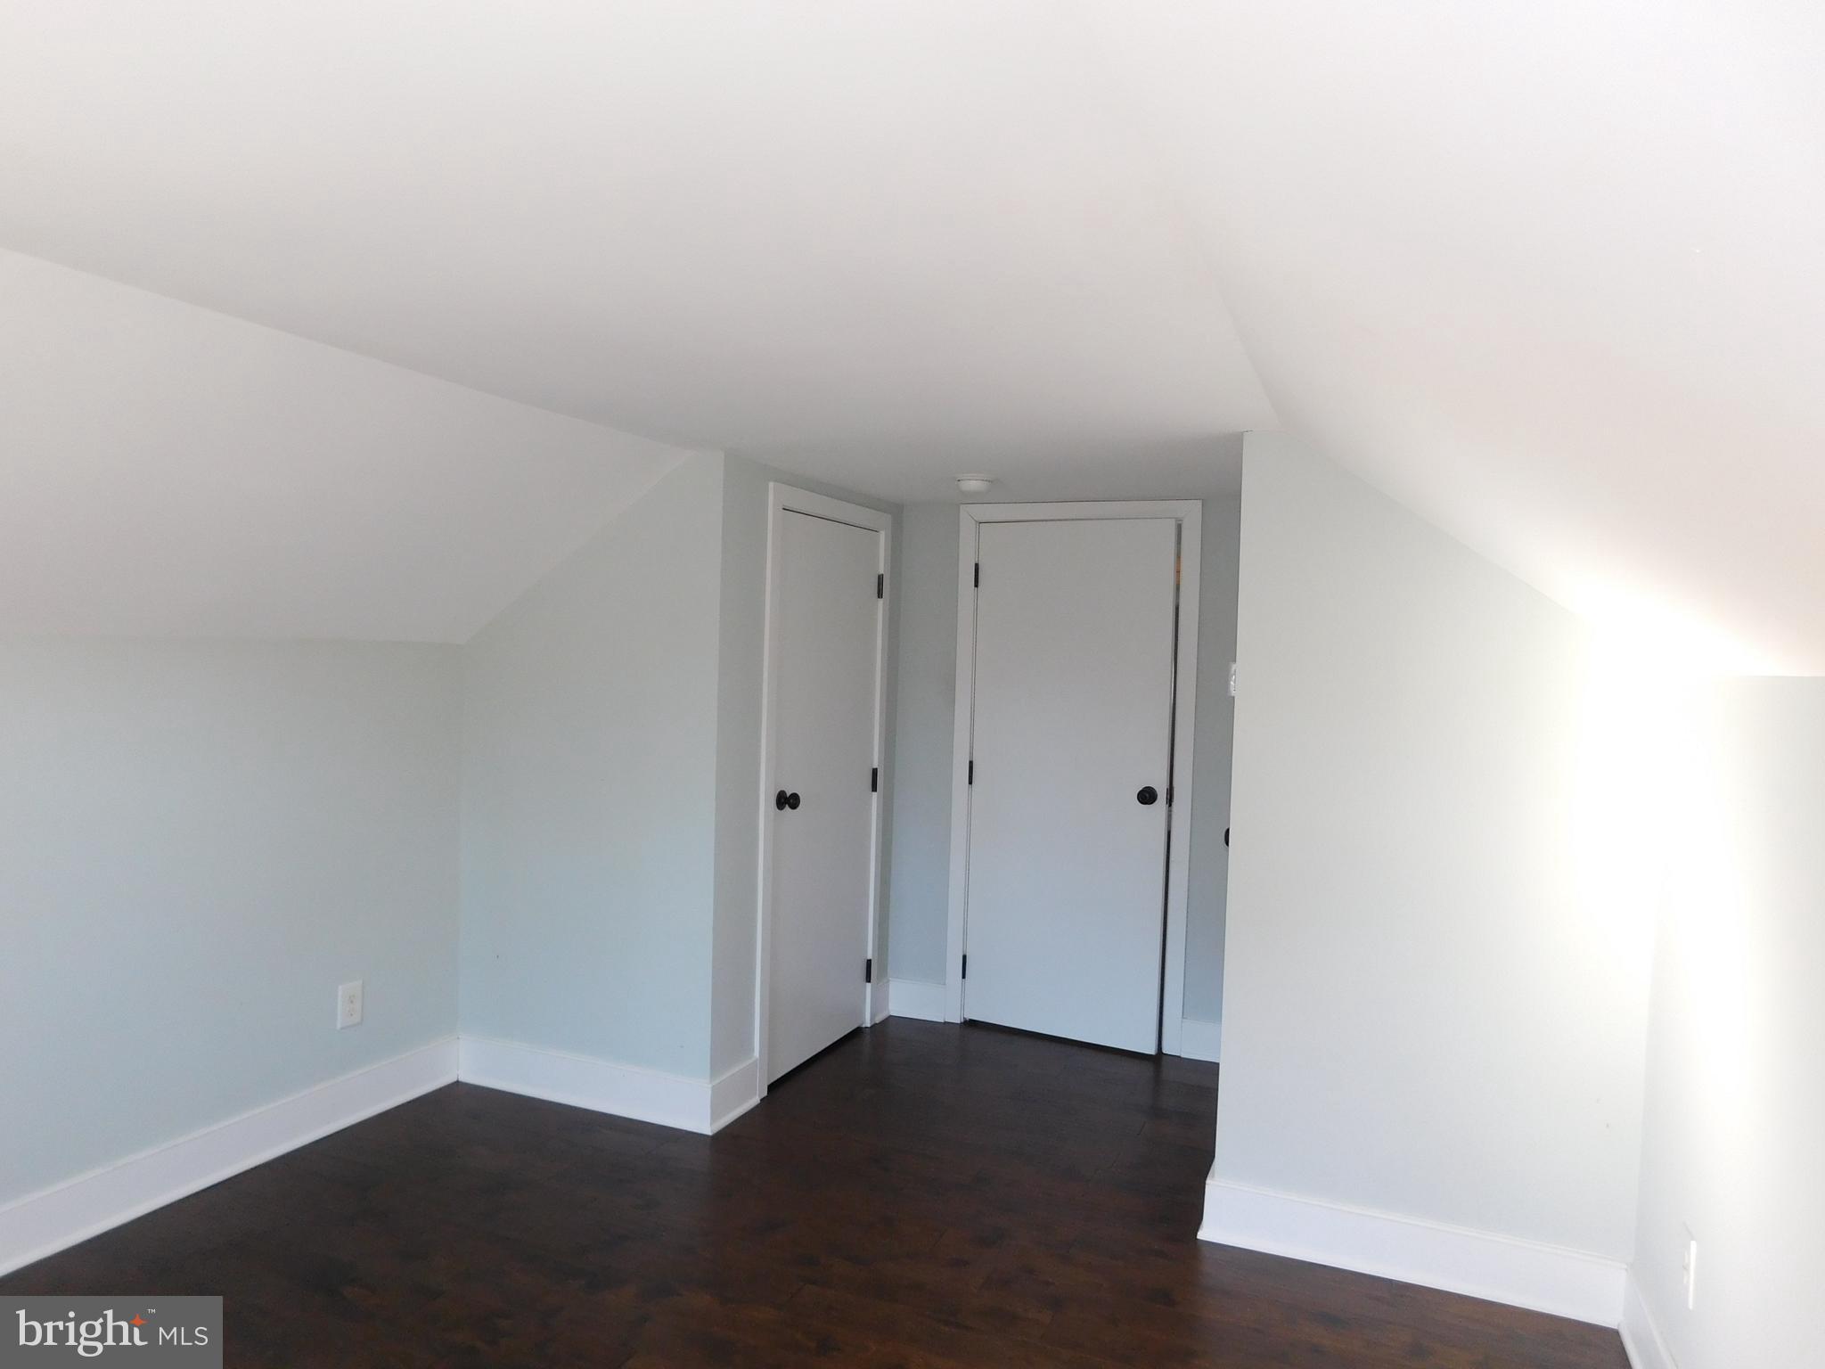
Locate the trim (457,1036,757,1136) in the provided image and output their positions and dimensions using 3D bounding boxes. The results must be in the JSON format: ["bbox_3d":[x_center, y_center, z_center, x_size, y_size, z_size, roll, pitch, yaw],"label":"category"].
[{"bbox_3d":[-0.964,1.218,3.842,0.958,0.144,0.292,2,2,23],"label":"trim"}]

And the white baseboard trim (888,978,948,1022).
[{"bbox_3d":[0.024,1.216,4.677,0.221,0.143,0.025,2,2,23],"label":"white baseboard trim"}]

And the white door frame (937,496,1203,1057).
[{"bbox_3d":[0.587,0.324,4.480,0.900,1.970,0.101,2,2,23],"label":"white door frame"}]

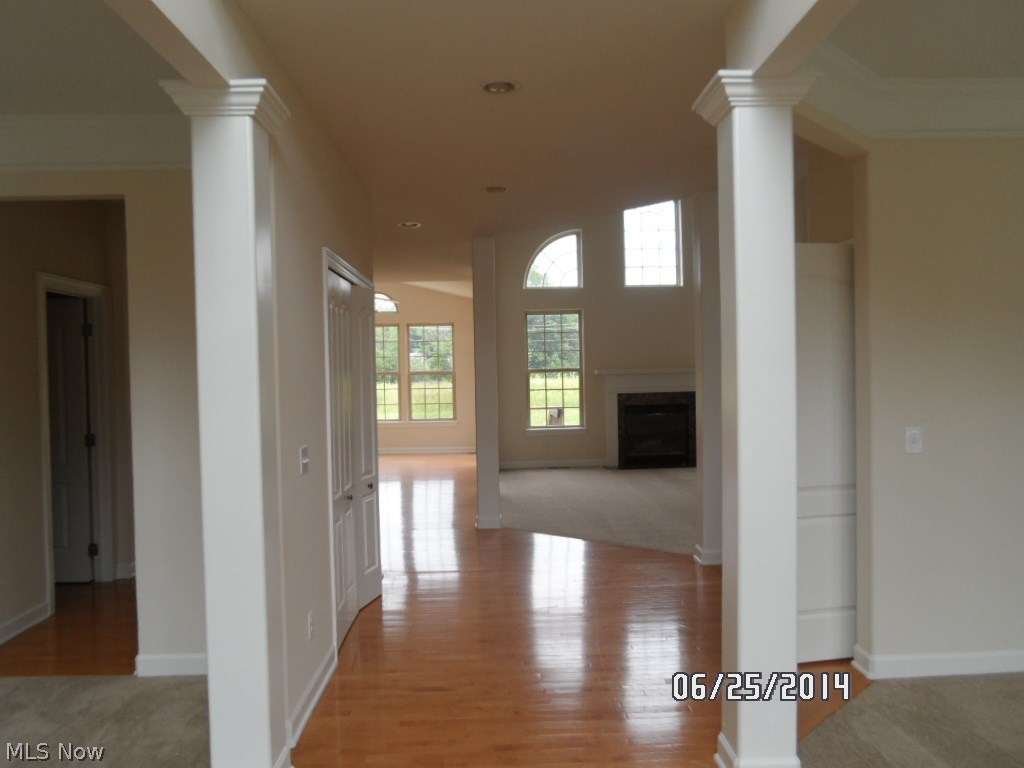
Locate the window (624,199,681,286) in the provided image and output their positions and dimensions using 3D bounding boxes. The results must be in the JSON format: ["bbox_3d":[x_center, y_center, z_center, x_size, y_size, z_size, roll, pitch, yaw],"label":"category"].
[{"bbox_3d":[2.045,-2.084,10.784,0.844,1.304,0.100,-1,1,-2],"label":"window"}]

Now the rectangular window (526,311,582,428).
[{"bbox_3d":[0.622,-0.202,10.768,0.804,1.731,0.100,-1,1,-2],"label":"rectangular window"}]

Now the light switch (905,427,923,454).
[{"bbox_3d":[1.869,0.263,3.431,0.072,0.116,0.012,-1,1,-2],"label":"light switch"}]

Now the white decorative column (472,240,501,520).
[{"bbox_3d":[-0.248,-0.012,7.051,0.223,2.728,0.225,-1,1,-2],"label":"white decorative column"}]

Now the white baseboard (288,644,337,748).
[{"bbox_3d":[-0.894,1.371,3.360,0.022,0.113,0.870,-1,1,-2],"label":"white baseboard"}]

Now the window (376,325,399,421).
[{"bbox_3d":[-2.371,-0.187,13.046,0.828,1.721,0.100,-1,1,-2],"label":"window"}]

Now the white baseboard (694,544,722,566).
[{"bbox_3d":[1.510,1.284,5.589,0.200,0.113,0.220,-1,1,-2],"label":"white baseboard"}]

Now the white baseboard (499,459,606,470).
[{"bbox_3d":[0.577,1.215,10.770,1.546,0.115,0.022,-1,1,-2],"label":"white baseboard"}]

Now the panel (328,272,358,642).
[{"bbox_3d":[-0.955,0.401,4.206,0.035,1.995,0.715,-1,1,-2],"label":"panel"}]

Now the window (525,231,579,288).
[{"bbox_3d":[0.602,-1.812,10.741,0.827,0.852,0.100,-1,1,-2],"label":"window"}]

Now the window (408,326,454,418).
[{"bbox_3d":[-1.417,-0.206,13.076,0.816,1.738,0.100,-1,1,-2],"label":"window"}]

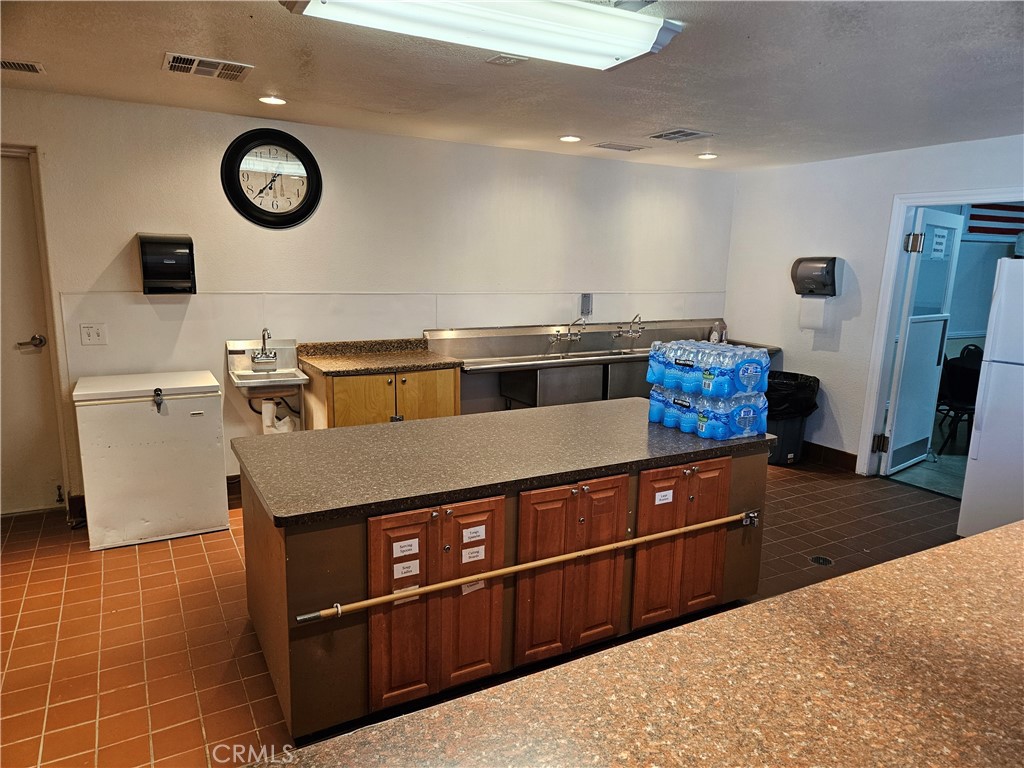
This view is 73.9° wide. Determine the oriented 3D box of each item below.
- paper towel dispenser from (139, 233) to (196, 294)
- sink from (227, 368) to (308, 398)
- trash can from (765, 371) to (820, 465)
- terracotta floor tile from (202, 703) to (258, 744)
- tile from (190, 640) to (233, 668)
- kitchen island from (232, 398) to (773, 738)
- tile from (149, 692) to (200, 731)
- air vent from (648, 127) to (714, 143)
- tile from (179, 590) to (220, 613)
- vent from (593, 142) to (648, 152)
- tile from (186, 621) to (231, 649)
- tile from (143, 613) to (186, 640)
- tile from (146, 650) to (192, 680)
[{"bbox_3d":[-1.961,-0.682,3.872,0.260,0.336,0.236,-5,13,-29],"label":"paper towel dispenser"},{"bbox_3d":[-1.541,0.010,4.328,0.435,0.140,0.355,-5,13,-29],"label":"sink"},{"bbox_3d":[2.232,0.288,5.674,0.520,0.710,0.520,-5,13,-29],"label":"trash can"},{"bbox_3d":[-1.009,1.216,2.423,0.152,0.012,0.152,-5,13,-29],"label":"terracotta floor tile"},{"bbox_3d":[-1.216,1.103,2.764,0.150,0.012,0.150,-5,13,-29],"label":"tile"},{"bbox_3d":[0.022,0.651,3.206,2.348,0.813,0.975,-5,13,-29],"label":"kitchen island"},{"bbox_3d":[-1.199,1.170,2.422,0.150,0.012,0.150,-5,13,-29],"label":"tile"},{"bbox_3d":[1.070,-1.565,4.310,0.290,0.020,0.340,-5,13,-29],"label":"air vent"},{"bbox_3d":[-1.458,1.031,3.190,0.152,0.012,0.152,-5,13,-29],"label":"tile"},{"bbox_3d":[0.796,-1.726,4.987,0.410,0.020,0.230,-5,13,-29],"label":"vent"},{"bbox_3d":[-1.330,1.103,2.974,0.152,0.012,0.152,-5,13,-29],"label":"tile"},{"bbox_3d":[-1.519,1.071,2.978,0.152,0.012,0.152,-5,13,-29],"label":"tile"},{"bbox_3d":[-1.353,1.115,2.685,0.150,0.012,0.150,-5,13,-29],"label":"tile"}]

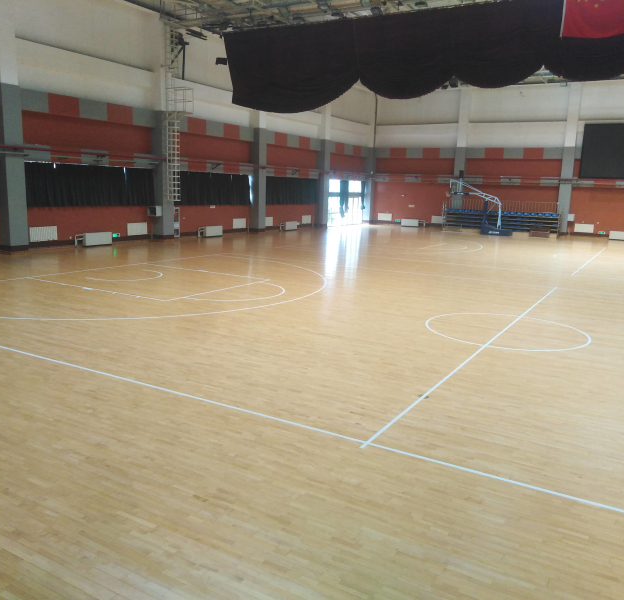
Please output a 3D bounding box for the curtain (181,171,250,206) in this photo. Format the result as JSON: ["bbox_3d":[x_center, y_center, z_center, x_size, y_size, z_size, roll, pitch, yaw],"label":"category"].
[{"bbox_3d":[-6.193,-6.886,36.131,0.200,1.990,7.750,8,12,29],"label":"curtain"}]

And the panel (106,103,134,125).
[{"bbox_3d":[-9.647,-9.348,29.141,0.100,0.850,1.620,8,12,29],"label":"panel"}]

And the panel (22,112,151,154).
[{"bbox_3d":[-10.740,-8.022,28.113,0.100,1.430,7.930,8,12,29],"label":"panel"}]

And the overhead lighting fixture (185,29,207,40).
[{"bbox_3d":[-5.920,-13.450,29.290,0.300,0.340,1.600,8,12,29],"label":"overhead lighting fixture"}]

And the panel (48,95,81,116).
[{"bbox_3d":[-11.273,-8.854,26.400,0.100,0.860,1.610,8,12,29],"label":"panel"}]

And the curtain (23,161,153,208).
[{"bbox_3d":[-10.678,-5.598,28.553,0.200,1.990,7.950,8,12,29],"label":"curtain"}]

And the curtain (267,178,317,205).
[{"bbox_3d":[-1.556,-8.236,43.962,0.200,2.030,8.050,8,12,29],"label":"curtain"}]

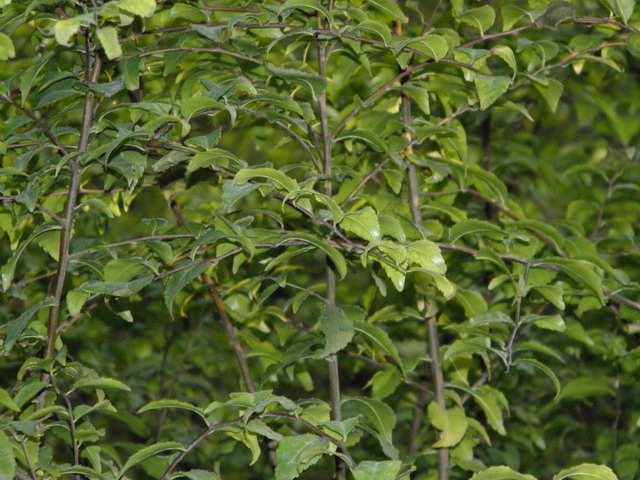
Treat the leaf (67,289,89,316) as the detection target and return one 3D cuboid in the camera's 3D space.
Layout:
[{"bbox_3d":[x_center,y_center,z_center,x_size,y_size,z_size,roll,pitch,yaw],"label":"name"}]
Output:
[{"bbox_3d":[-0.241,0.063,4.200,0.022,0.027,0.018,0,0,0],"label":"leaf"}]

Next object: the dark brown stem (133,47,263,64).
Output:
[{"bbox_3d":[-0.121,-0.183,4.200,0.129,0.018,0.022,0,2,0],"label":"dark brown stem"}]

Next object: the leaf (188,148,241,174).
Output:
[{"bbox_3d":[-0.105,-0.078,4.200,0.052,0.026,0.030,0,3,0],"label":"leaf"}]

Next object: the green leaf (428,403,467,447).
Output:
[{"bbox_3d":[0.131,0.188,4.300,0.041,0.047,0.025,0,2,0],"label":"green leaf"}]

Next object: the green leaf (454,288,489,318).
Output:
[{"bbox_3d":[0.157,0.066,4.400,0.035,0.031,0.025,0,2,0],"label":"green leaf"}]

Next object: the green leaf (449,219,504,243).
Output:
[{"bbox_3d":[0.158,-0.010,4.280,0.057,0.024,0.030,0,2,0],"label":"green leaf"}]

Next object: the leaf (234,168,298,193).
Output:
[{"bbox_3d":[-0.052,-0.057,4.150,0.062,0.024,0.029,5,0,0],"label":"leaf"}]

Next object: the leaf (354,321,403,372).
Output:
[{"bbox_3d":[0.059,0.108,4.300,0.022,0.071,0.030,-45,0,0],"label":"leaf"}]

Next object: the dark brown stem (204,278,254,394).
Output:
[{"bbox_3d":[-0.095,0.099,4.450,0.009,0.128,0.009,-22,0,0],"label":"dark brown stem"}]

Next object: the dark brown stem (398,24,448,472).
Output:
[{"bbox_3d":[0.106,0.009,4.350,0.012,0.462,0.014,-6,0,0],"label":"dark brown stem"}]

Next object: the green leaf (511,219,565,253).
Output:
[{"bbox_3d":[0.224,-0.005,4.350,0.060,0.023,0.029,28,0,0],"label":"green leaf"}]

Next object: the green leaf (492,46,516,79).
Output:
[{"bbox_3d":[0.186,-0.179,4.280,0.024,0.032,0.025,0,2,0],"label":"green leaf"}]

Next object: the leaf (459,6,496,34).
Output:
[{"bbox_3d":[0.160,-0.223,4.300,0.039,0.028,0.030,0,3,0],"label":"leaf"}]

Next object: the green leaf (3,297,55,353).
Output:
[{"bbox_3d":[-0.286,0.083,4.150,0.051,0.055,0.033,0,3,0],"label":"green leaf"}]

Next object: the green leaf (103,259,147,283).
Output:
[{"bbox_3d":[-0.196,0.031,4.250,0.044,0.024,0.026,0,0,0],"label":"green leaf"}]

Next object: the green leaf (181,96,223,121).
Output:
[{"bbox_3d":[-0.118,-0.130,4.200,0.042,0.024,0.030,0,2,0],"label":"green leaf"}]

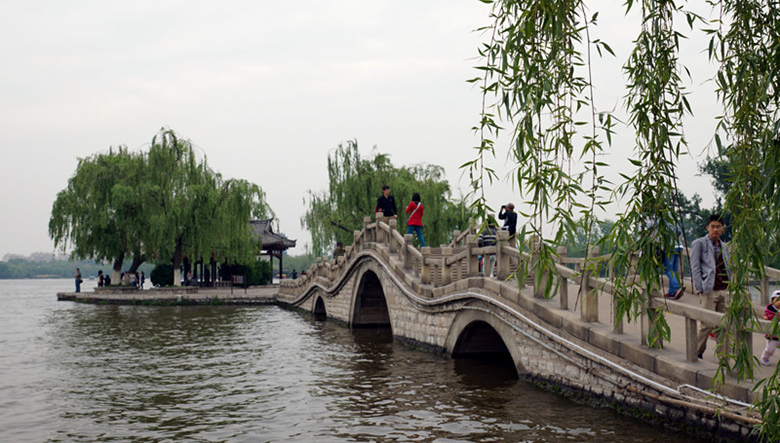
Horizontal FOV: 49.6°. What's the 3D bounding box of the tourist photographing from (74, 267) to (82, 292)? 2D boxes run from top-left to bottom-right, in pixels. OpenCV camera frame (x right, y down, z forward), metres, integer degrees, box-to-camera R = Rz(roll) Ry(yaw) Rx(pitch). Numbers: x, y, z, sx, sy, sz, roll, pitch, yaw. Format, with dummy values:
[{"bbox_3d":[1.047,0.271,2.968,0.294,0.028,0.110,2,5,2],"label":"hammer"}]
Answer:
[{"bbox_3d":[-21.770,4.120,59.000,0.520,1.720,0.500,1,-4,-10],"label":"tourist photographing"}]

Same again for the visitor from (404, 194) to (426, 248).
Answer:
[{"bbox_3d":[0.740,-0.010,24.600,0.530,1.630,0.420,1,-4,-14],"label":"visitor"}]

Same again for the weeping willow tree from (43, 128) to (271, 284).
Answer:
[{"bbox_3d":[-15.830,-0.900,58.500,15.200,11.000,11.500,0,-4,0],"label":"weeping willow tree"}]

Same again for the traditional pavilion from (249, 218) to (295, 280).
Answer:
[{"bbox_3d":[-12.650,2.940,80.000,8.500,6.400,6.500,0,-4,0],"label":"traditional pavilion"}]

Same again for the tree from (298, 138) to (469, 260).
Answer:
[{"bbox_3d":[-0.300,-0.330,56.000,11.000,10.000,10.000,0,-4,0],"label":"tree"}]

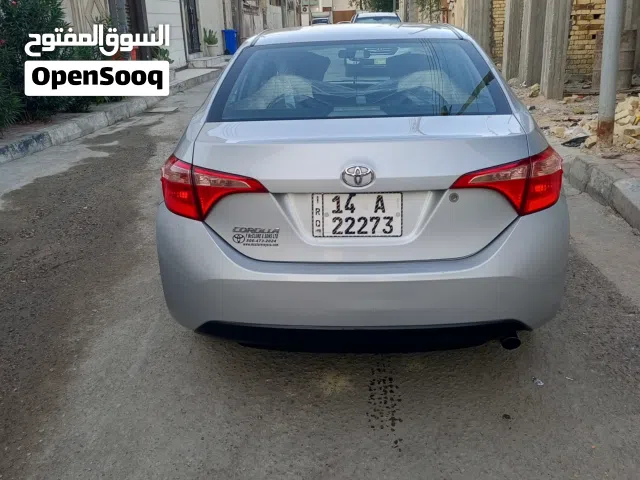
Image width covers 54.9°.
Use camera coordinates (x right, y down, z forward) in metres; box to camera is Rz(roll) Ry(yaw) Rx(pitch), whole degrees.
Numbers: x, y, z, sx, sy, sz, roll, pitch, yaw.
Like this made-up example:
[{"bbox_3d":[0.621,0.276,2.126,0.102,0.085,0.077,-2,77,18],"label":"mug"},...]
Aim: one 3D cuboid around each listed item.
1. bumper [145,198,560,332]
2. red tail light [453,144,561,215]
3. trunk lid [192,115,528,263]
[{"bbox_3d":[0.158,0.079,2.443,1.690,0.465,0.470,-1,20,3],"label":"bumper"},{"bbox_3d":[0.702,-0.219,2.300,0.460,0.220,0.260,-1,20,3],"label":"red tail light"},{"bbox_3d":[0.149,-0.212,2.353,1.260,0.435,0.440,-1,20,3],"label":"trunk lid"}]

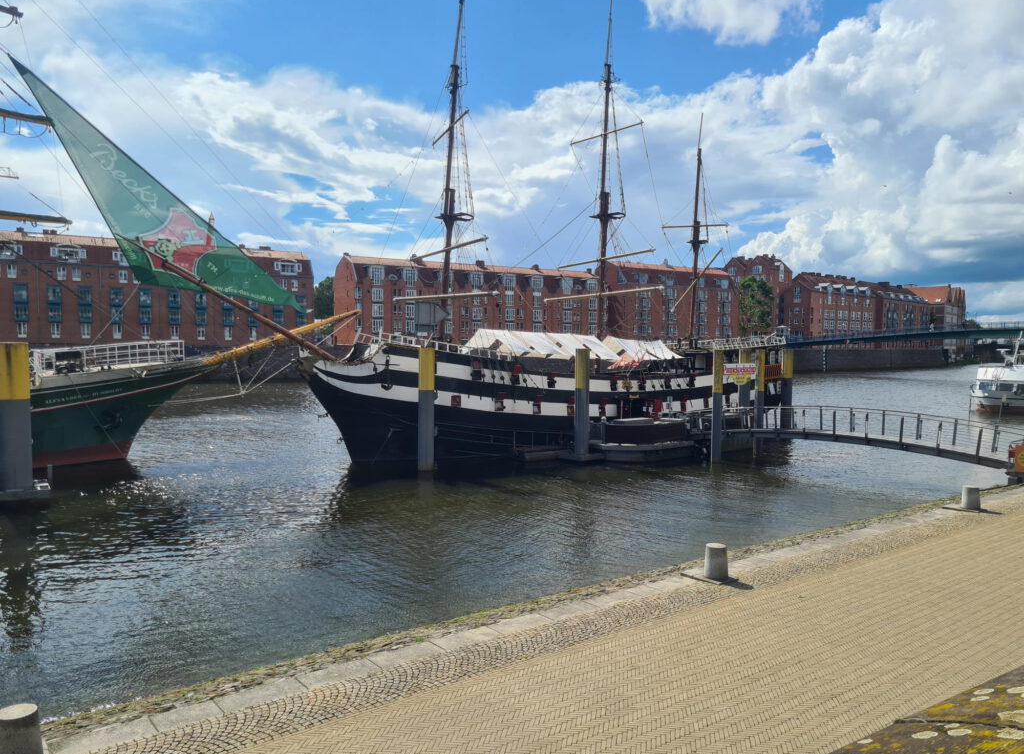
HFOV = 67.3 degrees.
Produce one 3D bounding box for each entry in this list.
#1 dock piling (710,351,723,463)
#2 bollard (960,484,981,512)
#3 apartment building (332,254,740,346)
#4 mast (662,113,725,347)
[{"bbox_3d":[10.531,1.506,39.505,0.560,5.900,0.560,1,2,0],"label":"dock piling"},{"bbox_3d":[12.508,3.277,20.951,0.430,0.570,0.430,1,2,0],"label":"bollard"},{"bbox_3d":[9.476,-14.445,162.687,91.651,17.400,14.000,-1,3,-29],"label":"apartment building"},{"bbox_3d":[13.568,-10.533,55.511,5.500,16.700,5.500,-1,3,-40],"label":"mast"}]

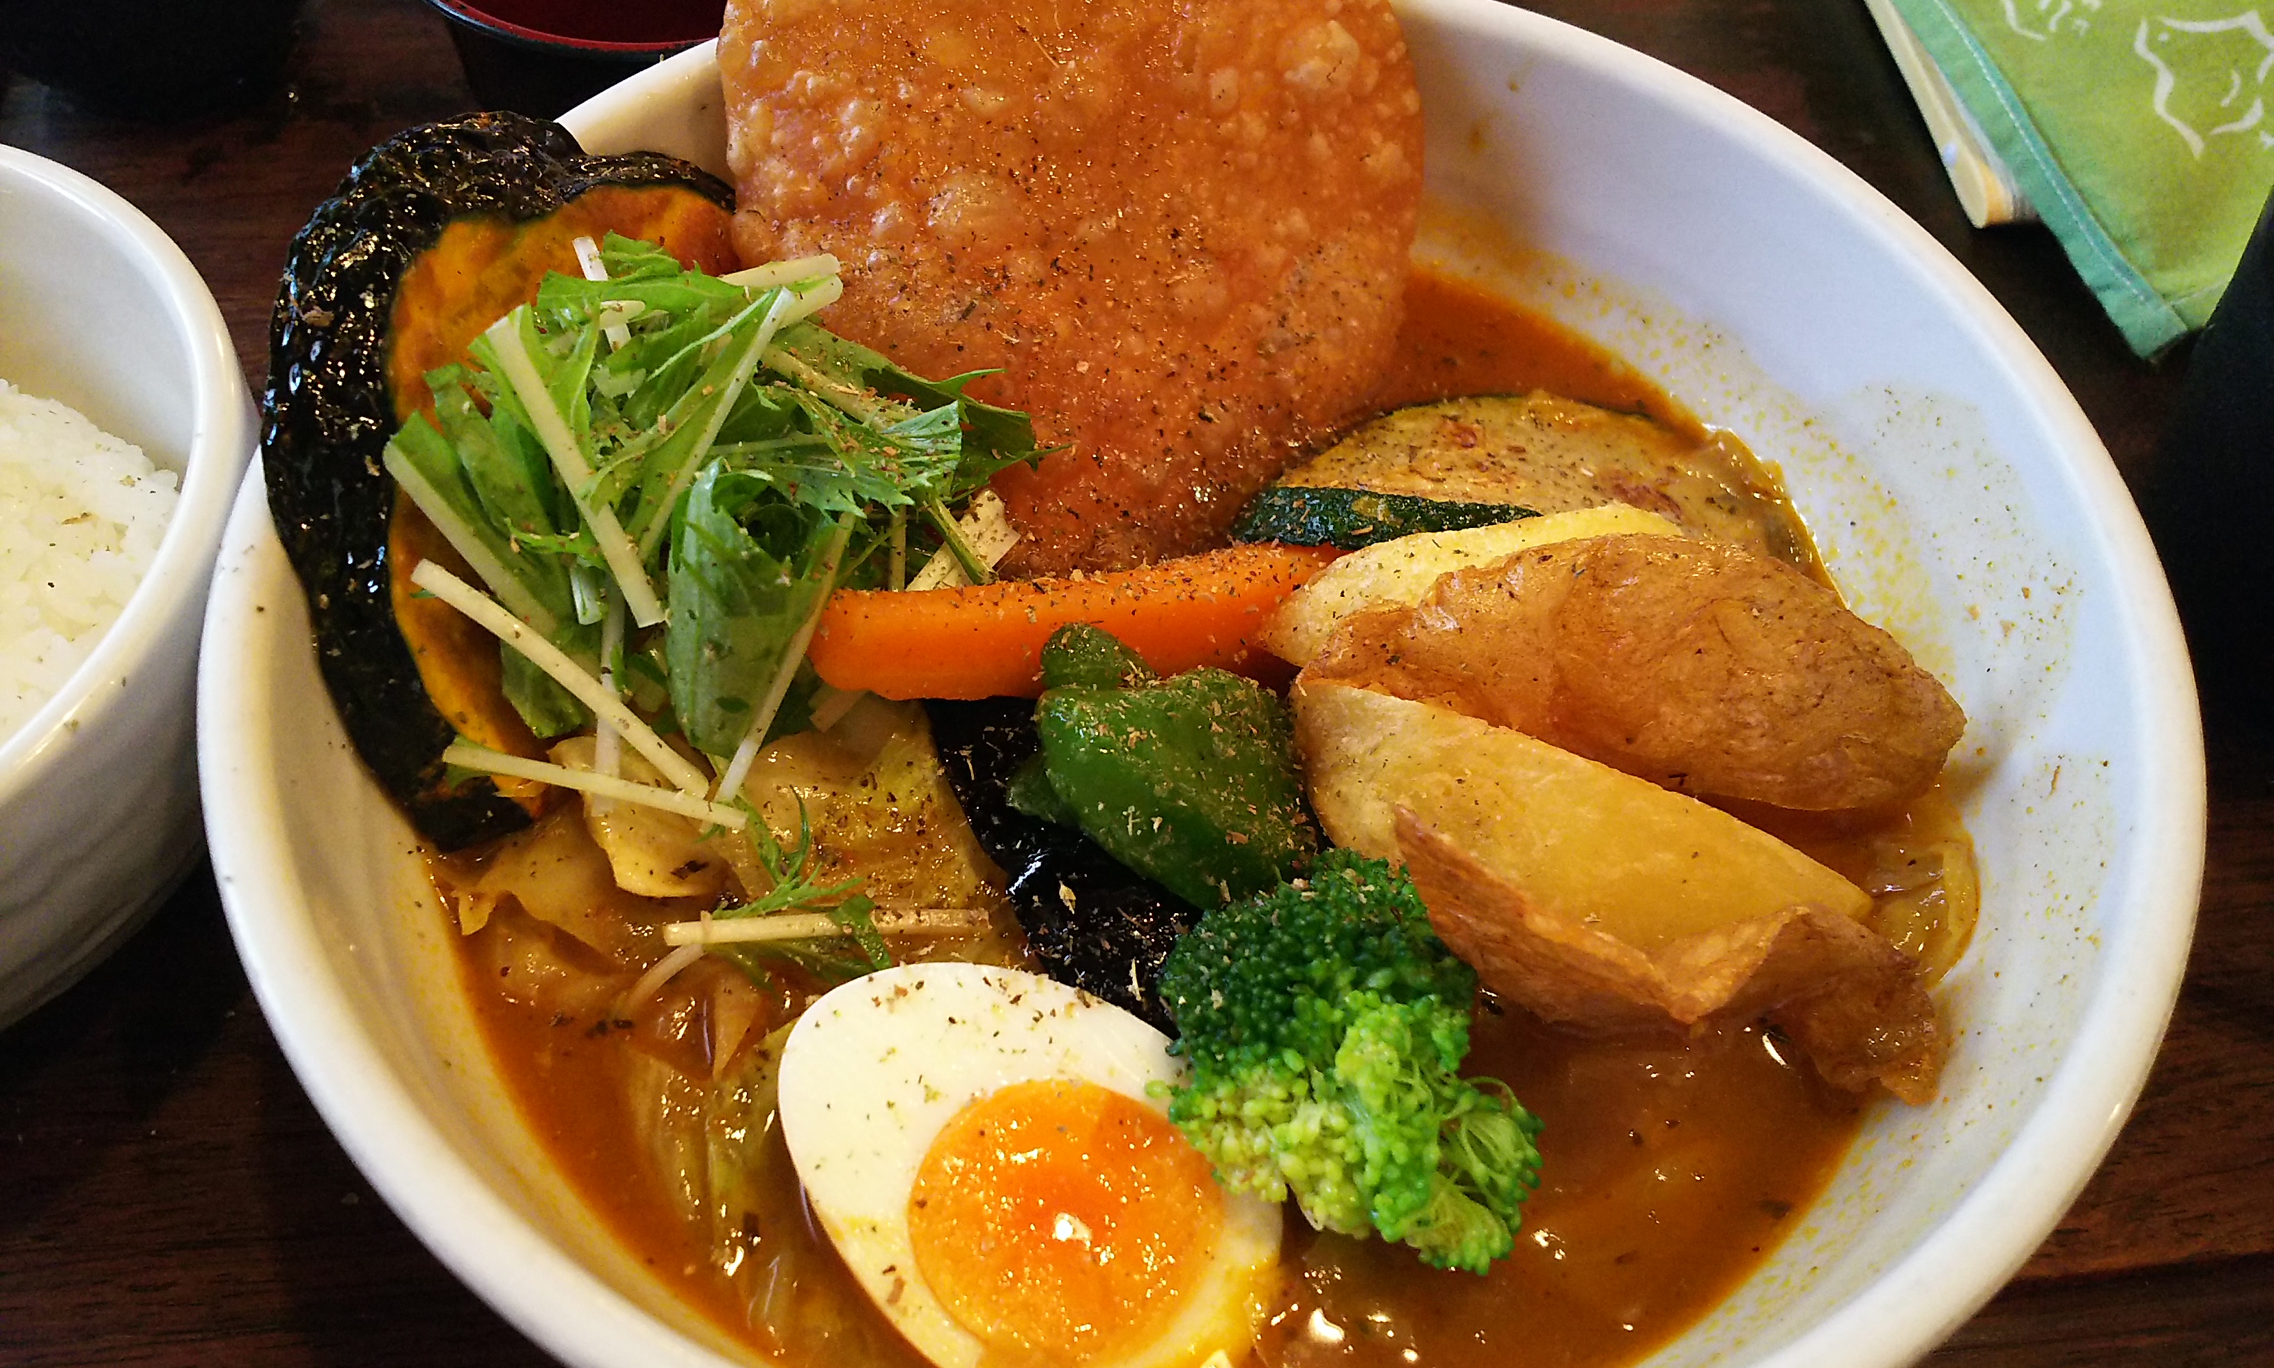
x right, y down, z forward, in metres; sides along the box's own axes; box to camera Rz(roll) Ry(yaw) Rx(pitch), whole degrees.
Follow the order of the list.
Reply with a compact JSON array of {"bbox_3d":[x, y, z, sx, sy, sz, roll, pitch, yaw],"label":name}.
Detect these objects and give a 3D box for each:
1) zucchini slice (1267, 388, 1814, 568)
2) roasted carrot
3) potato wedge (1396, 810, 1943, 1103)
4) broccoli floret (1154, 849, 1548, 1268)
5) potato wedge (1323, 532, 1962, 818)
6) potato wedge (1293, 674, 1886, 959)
[{"bbox_3d":[0.055,-0.020,0.233,0.076,0.012,0.048,5,55,-5],"label":"zucchini slice"},{"bbox_3d":[-0.006,-0.008,0.214,0.068,0.015,0.016,-5,56,-5],"label":"roasted carrot"},{"bbox_3d":[0.059,0.031,0.193,0.061,0.022,0.025,20,57,5],"label":"potato wedge"},{"bbox_3d":[0.022,0.040,0.180,0.040,0.035,0.039,1,56,-1],"label":"broccoli floret"},{"bbox_3d":[0.062,0.000,0.208,0.081,0.026,0.030,5,55,-6],"label":"potato wedge"},{"bbox_3d":[0.053,0.017,0.202,0.071,0.023,0.027,16,56,-4],"label":"potato wedge"}]

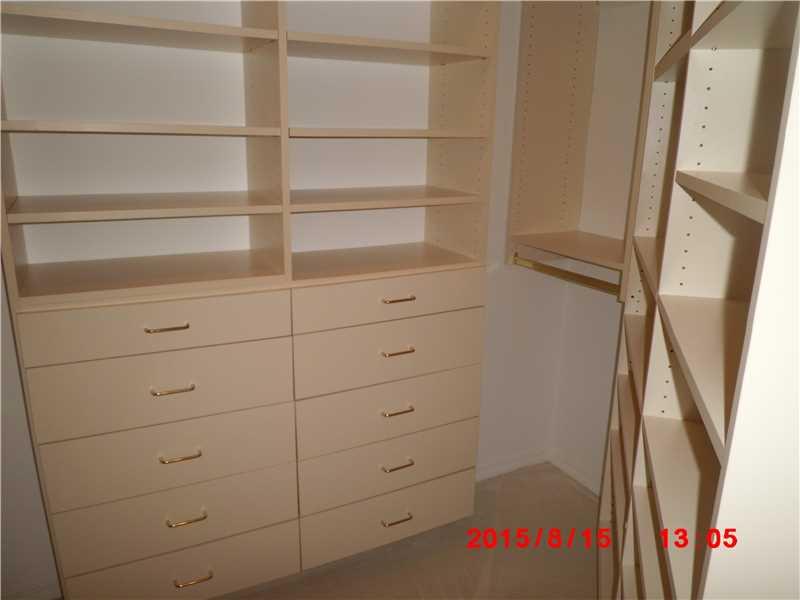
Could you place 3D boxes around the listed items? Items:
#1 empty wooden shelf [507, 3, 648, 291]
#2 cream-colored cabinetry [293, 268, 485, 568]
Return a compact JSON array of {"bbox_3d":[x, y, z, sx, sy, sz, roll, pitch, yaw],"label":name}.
[{"bbox_3d":[0.712,-0.587,2.064,0.350,1.025,0.588,-7,18,-26],"label":"empty wooden shelf"},{"bbox_3d":[-0.103,0.317,2.020,0.628,0.912,0.383,-7,18,-26],"label":"cream-colored cabinetry"}]

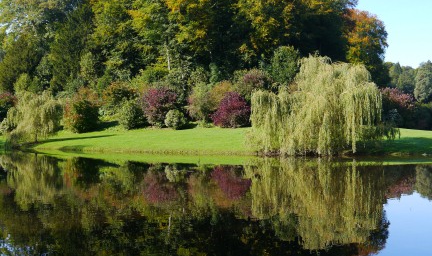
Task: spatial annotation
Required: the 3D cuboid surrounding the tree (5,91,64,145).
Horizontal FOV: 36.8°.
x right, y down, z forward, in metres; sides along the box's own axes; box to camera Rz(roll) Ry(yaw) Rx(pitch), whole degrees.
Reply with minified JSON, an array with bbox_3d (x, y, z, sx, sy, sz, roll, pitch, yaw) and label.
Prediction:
[{"bbox_3d":[-17.578,-1.011,62.500,5.590,5.200,5.200,0,0,0],"label":"tree"}]

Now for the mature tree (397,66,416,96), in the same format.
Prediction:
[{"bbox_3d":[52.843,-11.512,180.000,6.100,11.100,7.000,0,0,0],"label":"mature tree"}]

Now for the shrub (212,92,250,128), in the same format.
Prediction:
[{"bbox_3d":[1.553,-1.753,65.000,3.810,3.610,3.700,0,0,0],"label":"shrub"}]

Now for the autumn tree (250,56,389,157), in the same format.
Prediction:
[{"bbox_3d":[7.656,-1.627,48.000,10.360,7.320,9.000,0,0,0],"label":"autumn tree"}]

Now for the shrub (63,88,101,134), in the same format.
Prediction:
[{"bbox_3d":[-14.401,-1.888,70.000,3.880,4.750,3.800,0,0,0],"label":"shrub"}]

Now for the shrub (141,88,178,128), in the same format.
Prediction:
[{"bbox_3d":[-5.773,-2.184,67.500,3.740,4.260,3.800,0,0,0],"label":"shrub"}]

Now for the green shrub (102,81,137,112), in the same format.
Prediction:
[{"bbox_3d":[-10.930,-3.341,73.500,3.850,4.080,3.800,0,0,0],"label":"green shrub"}]

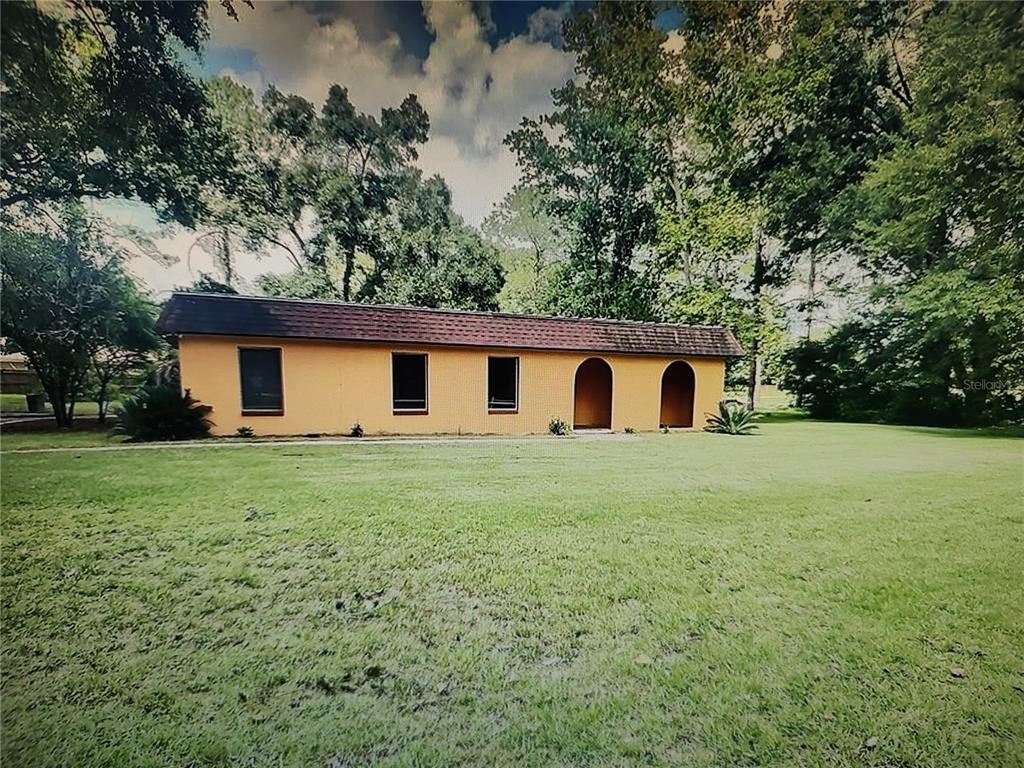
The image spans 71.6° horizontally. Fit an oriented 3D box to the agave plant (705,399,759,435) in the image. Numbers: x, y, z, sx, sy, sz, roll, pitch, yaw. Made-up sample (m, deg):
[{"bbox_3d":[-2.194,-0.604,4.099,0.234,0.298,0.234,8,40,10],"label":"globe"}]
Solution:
[{"bbox_3d":[6.616,1.010,21.400,1.600,1.020,1.550,1,1,0],"label":"agave plant"}]

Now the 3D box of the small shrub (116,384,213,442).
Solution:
[{"bbox_3d":[-7.733,0.656,15.800,2.050,1.280,1.950,1,1,0],"label":"small shrub"}]

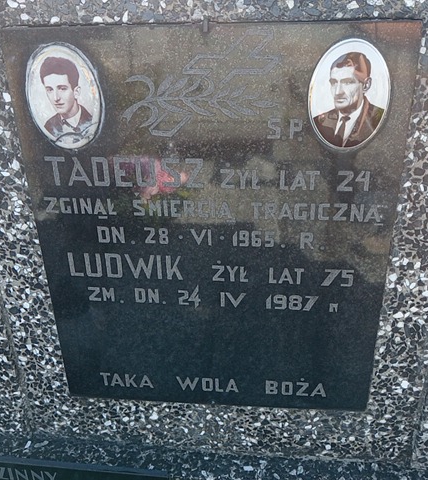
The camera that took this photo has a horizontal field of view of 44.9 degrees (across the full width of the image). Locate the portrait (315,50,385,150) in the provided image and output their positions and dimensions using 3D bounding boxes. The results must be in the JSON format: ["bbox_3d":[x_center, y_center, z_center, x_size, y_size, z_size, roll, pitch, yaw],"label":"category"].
[{"bbox_3d":[0.151,-0.151,0.571,0.078,0.105,0.008,1,26,5],"label":"portrait"}]

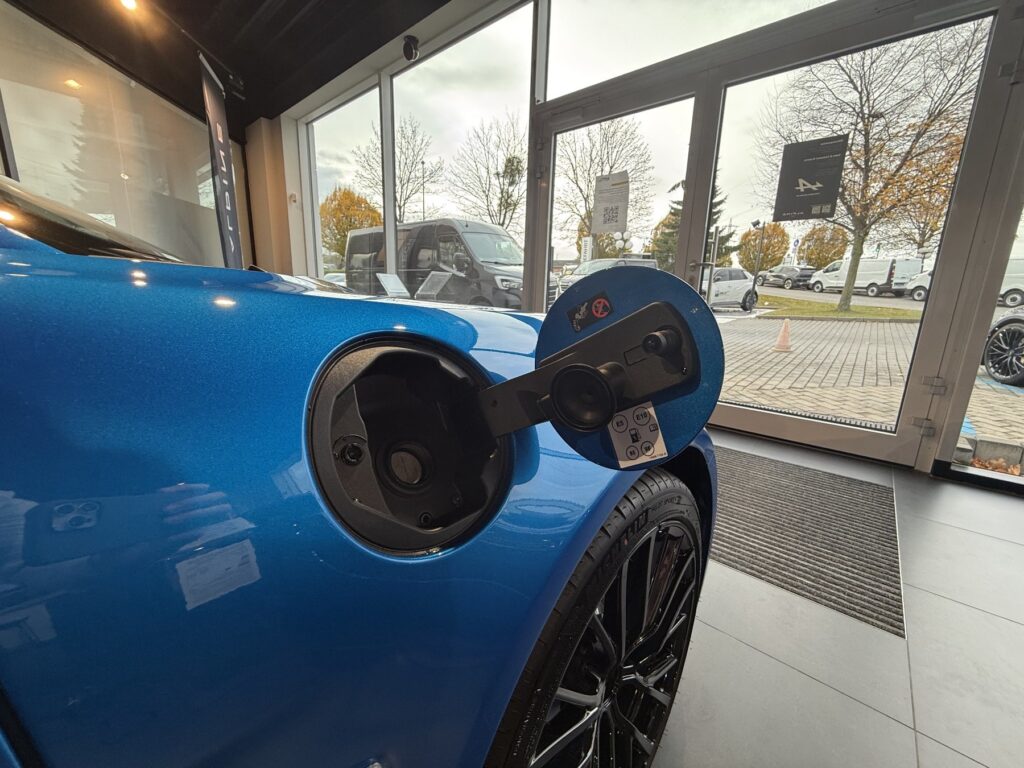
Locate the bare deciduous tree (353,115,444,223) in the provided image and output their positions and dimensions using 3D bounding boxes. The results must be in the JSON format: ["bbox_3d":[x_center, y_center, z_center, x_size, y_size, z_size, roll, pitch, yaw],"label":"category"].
[{"bbox_3d":[-6.131,-9.754,23.005,5.100,9.350,5.100,-1,13,-14],"label":"bare deciduous tree"}]

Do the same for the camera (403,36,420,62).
[{"bbox_3d":[-0.998,-3.320,4.117,0.130,0.165,0.130,9,14,28],"label":"camera"}]

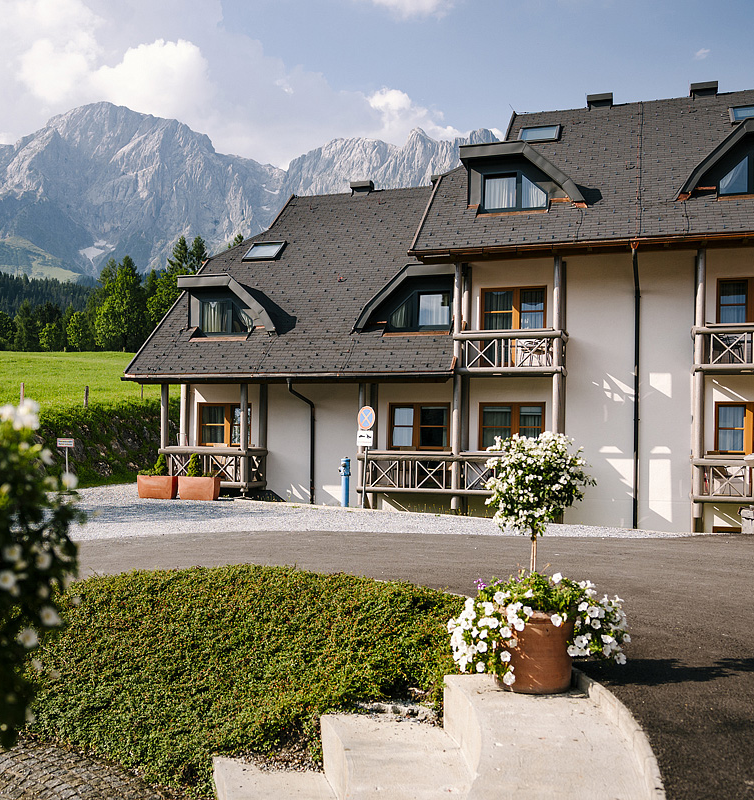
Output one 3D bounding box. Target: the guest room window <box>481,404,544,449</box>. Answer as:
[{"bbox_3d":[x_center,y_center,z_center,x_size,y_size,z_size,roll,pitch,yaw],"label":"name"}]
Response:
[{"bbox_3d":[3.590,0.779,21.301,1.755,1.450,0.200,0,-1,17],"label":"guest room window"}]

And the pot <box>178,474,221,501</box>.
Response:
[{"bbox_3d":[-4.837,2.402,21.973,1.113,0.651,0.480,0,-1,17],"label":"pot"}]

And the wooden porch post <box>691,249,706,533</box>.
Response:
[{"bbox_3d":[7.566,-0.274,18.771,0.245,6.572,0.260,0,-1,17],"label":"wooden porch post"}]

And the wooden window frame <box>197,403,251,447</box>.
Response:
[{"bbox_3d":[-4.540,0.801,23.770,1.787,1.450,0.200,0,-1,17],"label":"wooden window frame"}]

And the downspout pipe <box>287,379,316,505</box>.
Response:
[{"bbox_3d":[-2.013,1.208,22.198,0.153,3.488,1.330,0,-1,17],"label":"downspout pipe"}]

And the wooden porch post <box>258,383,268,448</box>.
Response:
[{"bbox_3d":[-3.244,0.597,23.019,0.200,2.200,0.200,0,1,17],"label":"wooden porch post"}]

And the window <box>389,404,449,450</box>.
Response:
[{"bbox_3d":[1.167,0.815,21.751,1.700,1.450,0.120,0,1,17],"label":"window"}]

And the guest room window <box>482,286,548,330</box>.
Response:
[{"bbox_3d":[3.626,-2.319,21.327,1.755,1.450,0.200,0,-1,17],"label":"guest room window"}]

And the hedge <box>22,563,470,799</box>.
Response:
[{"bbox_3d":[-1.000,1.900,6.200,3.400,0.850,3.300,1,-1,0],"label":"hedge"}]

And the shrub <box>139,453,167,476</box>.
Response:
[{"bbox_3d":[-6.119,1.766,21.901,0.680,0.620,0.500,0,1,17],"label":"shrub"}]

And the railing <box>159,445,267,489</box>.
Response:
[{"bbox_3d":[-4.771,1.886,23.065,2.745,1.110,1.297,0,-1,17],"label":"railing"}]

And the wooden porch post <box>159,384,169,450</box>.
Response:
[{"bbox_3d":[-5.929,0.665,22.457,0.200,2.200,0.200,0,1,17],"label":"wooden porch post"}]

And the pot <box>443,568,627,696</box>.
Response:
[{"bbox_3d":[0.963,1.360,4.800,1.000,0.660,0.800,0,1,11],"label":"pot"}]

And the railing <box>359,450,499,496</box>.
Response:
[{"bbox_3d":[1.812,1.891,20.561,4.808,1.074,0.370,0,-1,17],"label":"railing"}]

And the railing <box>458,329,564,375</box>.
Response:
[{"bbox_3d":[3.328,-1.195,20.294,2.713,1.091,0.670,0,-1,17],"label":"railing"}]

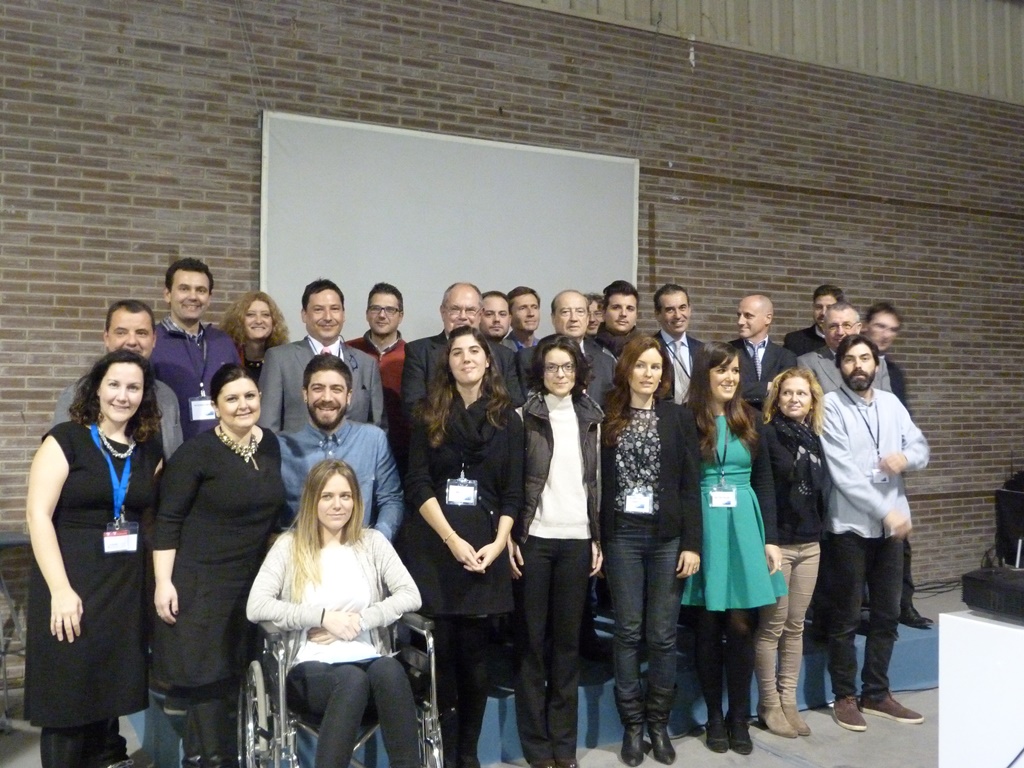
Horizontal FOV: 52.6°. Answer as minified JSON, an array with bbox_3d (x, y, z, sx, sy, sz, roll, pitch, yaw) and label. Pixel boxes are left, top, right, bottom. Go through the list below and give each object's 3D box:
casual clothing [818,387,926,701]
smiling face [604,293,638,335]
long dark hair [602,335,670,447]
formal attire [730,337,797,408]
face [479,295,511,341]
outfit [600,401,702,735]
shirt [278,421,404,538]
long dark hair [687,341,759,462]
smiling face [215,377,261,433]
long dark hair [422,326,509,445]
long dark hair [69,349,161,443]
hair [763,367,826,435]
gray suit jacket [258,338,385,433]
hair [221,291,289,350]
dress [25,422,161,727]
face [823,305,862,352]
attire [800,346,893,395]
[{"bbox_3d":[1.648,0.700,4.720,0.460,1.420,0.380,0,-1,-12],"label":"casual clothing"},{"bbox_3d":[0.513,-0.328,4.850,0.160,0.205,0.160,0,0,-3],"label":"smiling face"},{"bbox_3d":[0.505,0.026,4.200,0.280,0.470,0.270,0,-1,-13],"label":"long dark hair"},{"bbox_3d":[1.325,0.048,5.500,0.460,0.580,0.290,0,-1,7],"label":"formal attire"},{"bbox_3d":[-0.077,-0.321,5.000,0.160,0.215,0.160,0,0,0],"label":"face"},{"bbox_3d":[0.559,0.764,4.240,0.450,1.420,0.290,0,0,7],"label":"outfit"},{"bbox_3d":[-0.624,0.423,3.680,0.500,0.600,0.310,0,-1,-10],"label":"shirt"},{"bbox_3d":[0.886,0.074,4.360,0.300,0.520,0.270,0,-1,-25],"label":"long dark hair"},{"bbox_3d":[-0.896,0.067,3.380,0.148,0.185,0.140,-5,-1,-27],"label":"smiling face"},{"bbox_3d":[-0.165,0.012,3.680,0.300,0.420,0.260,0,-1,2],"label":"long dark hair"},{"bbox_3d":[-1.287,0.037,3.360,0.295,0.310,0.250,0,0,-27],"label":"long dark hair"},{"bbox_3d":[1.233,0.072,4.520,0.270,0.290,0.250,0,-1,6],"label":"hair"},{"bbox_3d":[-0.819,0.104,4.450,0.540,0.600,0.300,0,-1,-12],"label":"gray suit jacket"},{"bbox_3d":[-1.186,-0.291,4.750,0.310,0.270,0.250,0,-1,-16],"label":"hair"},{"bbox_3d":[-1.361,0.596,3.360,0.420,0.950,0.310,0,-1,-28],"label":"dress"},{"bbox_3d":[1.634,-0.274,5.120,0.175,0.225,0.180,0,-1,28],"label":"face"},{"bbox_3d":[1.665,0.183,5.200,0.520,0.740,0.300,0,0,19],"label":"attire"}]

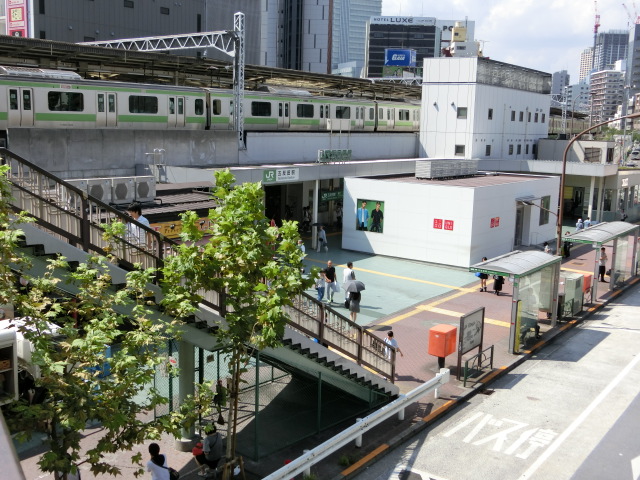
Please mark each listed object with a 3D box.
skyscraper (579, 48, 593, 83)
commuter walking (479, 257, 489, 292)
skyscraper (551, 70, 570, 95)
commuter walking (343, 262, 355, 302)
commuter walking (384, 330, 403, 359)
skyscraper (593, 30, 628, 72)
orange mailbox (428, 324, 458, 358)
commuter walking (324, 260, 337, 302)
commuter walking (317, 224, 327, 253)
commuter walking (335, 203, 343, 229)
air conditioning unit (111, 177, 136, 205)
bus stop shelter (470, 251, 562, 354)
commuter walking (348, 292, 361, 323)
[{"bbox_3d":[422.947,-238.026,1139.478,24.000,120.972,24.000,-5,11,-36],"label":"skyscraper"},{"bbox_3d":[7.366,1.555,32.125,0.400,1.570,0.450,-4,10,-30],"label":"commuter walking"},{"bbox_3d":[177.196,-99.159,535.249,11.500,50.600,12.000,8,11,34],"label":"skyscraper"},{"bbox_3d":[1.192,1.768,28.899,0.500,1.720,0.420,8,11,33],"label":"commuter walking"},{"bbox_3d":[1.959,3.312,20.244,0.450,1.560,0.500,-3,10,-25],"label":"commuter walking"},{"bbox_3d":[361.630,-198.169,894.064,32.000,115.693,29.000,1,9,-2],"label":"skyscraper"},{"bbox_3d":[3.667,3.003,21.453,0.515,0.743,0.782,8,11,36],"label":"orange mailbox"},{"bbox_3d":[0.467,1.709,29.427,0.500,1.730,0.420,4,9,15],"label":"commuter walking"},{"bbox_3d":[0.152,-0.062,40.814,0.520,1.540,0.460,-2,10,-21],"label":"commuter walking"},{"bbox_3d":[1.260,-1.538,47.800,0.500,1.750,0.420,3,9,9],"label":"commuter walking"},{"bbox_3d":[-7.189,-1.780,26.104,0.350,0.890,0.950,8,11,36],"label":"air conditioning unit"},{"bbox_3d":[6.967,2.010,25.618,1.750,2.710,4.500,8,11,35],"label":"bus stop shelter"},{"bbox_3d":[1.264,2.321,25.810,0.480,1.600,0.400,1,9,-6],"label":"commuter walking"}]

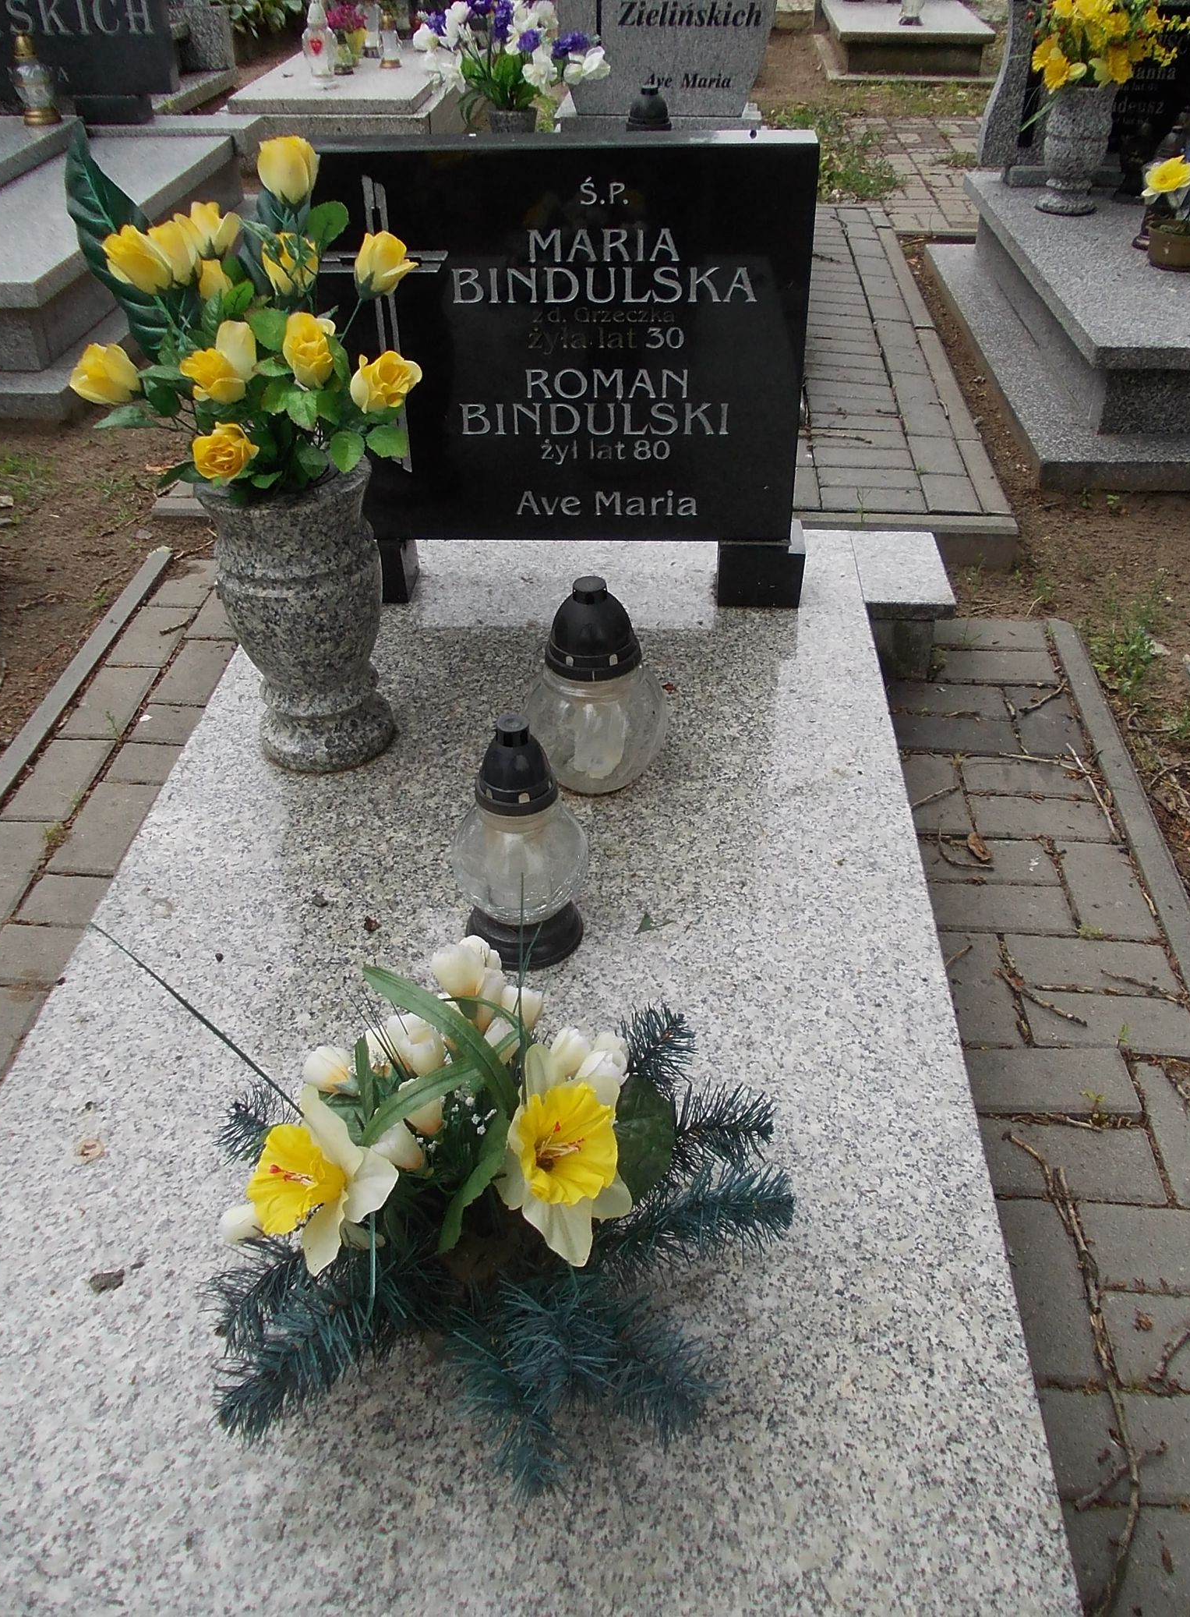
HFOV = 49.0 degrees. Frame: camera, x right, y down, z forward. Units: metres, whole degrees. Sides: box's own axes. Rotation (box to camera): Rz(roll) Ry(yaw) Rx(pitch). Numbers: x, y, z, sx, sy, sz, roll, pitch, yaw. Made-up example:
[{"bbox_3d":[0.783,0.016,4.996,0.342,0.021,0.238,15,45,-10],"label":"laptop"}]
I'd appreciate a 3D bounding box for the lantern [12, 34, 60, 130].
[{"bbox_3d":[-1.669,-2.153,3.865,0.118,0.231,0.118,2,38,4],"label":"lantern"}]

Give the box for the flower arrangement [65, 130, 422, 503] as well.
[{"bbox_3d":[-0.364,-0.488,1.353,0.380,0.390,0.320,2,38,4],"label":"flower arrangement"}]

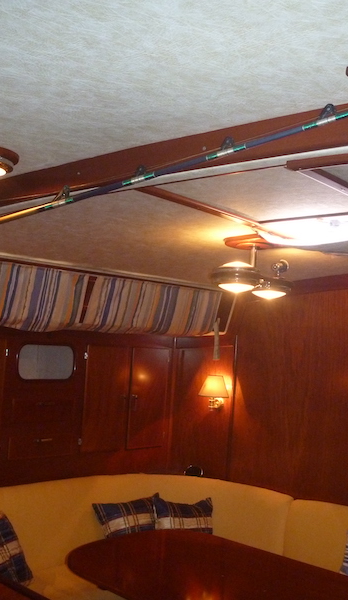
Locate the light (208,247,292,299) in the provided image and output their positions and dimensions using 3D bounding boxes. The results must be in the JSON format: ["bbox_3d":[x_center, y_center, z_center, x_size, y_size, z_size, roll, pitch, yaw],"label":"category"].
[{"bbox_3d":[0.261,-0.093,2.182,0.266,0.175,0.175,3,-5,-2],"label":"light"}]

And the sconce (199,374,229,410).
[{"bbox_3d":[0.195,0.442,3.099,0.142,0.170,0.180,2,-5,13],"label":"sconce"}]

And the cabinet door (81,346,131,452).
[{"bbox_3d":[-0.300,0.445,2.921,0.025,0.464,0.265,-1,-6,42],"label":"cabinet door"}]

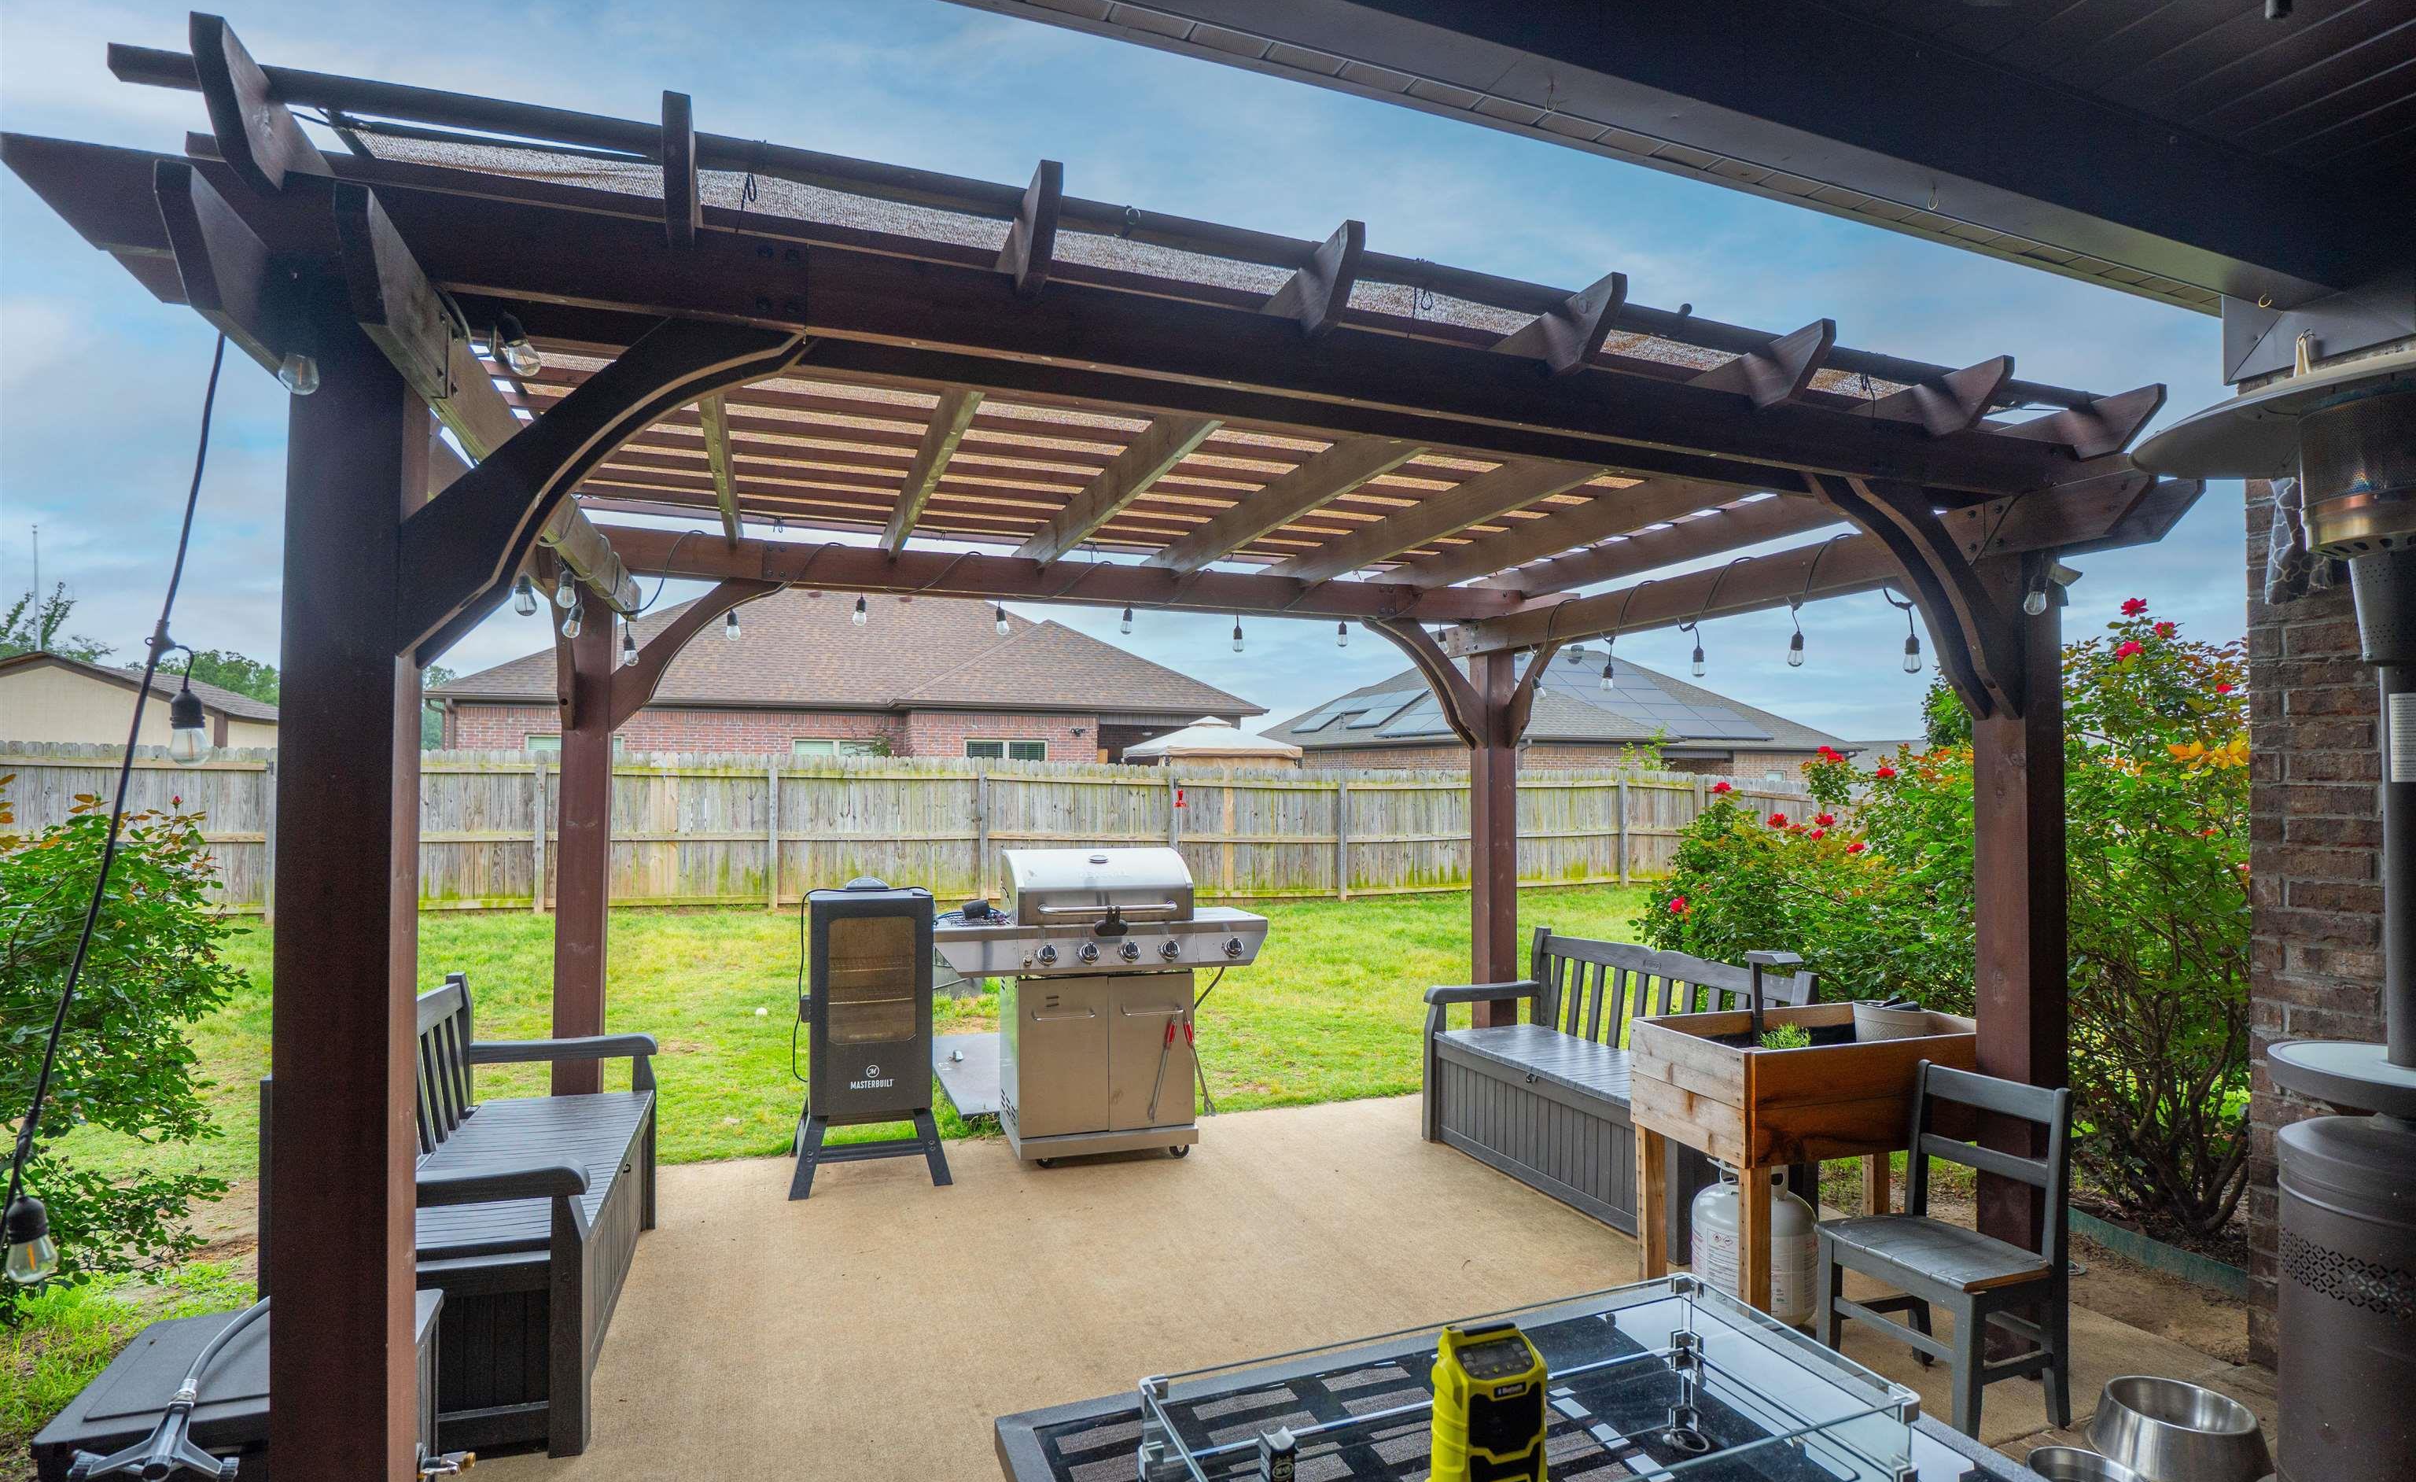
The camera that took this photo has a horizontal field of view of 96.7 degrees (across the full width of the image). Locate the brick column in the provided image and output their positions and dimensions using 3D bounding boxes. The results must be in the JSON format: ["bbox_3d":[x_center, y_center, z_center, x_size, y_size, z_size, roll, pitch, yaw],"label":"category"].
[{"bbox_3d":[2.885,0.346,2.593,0.420,2.470,0.420,1,-1,-21],"label":"brick column"}]

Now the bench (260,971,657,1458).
[{"bbox_3d":[-1.887,1.148,2.899,0.600,0.865,1.320,1,-1,-21],"label":"bench"}]

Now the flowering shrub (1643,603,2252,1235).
[{"bbox_3d":[2.999,0.614,4.088,1.400,2.000,2.600,1,-1,-21],"label":"flowering shrub"}]

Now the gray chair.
[{"bbox_3d":[1.768,1.196,2.580,0.380,0.745,0.360,1,-1,-24],"label":"gray chair"}]

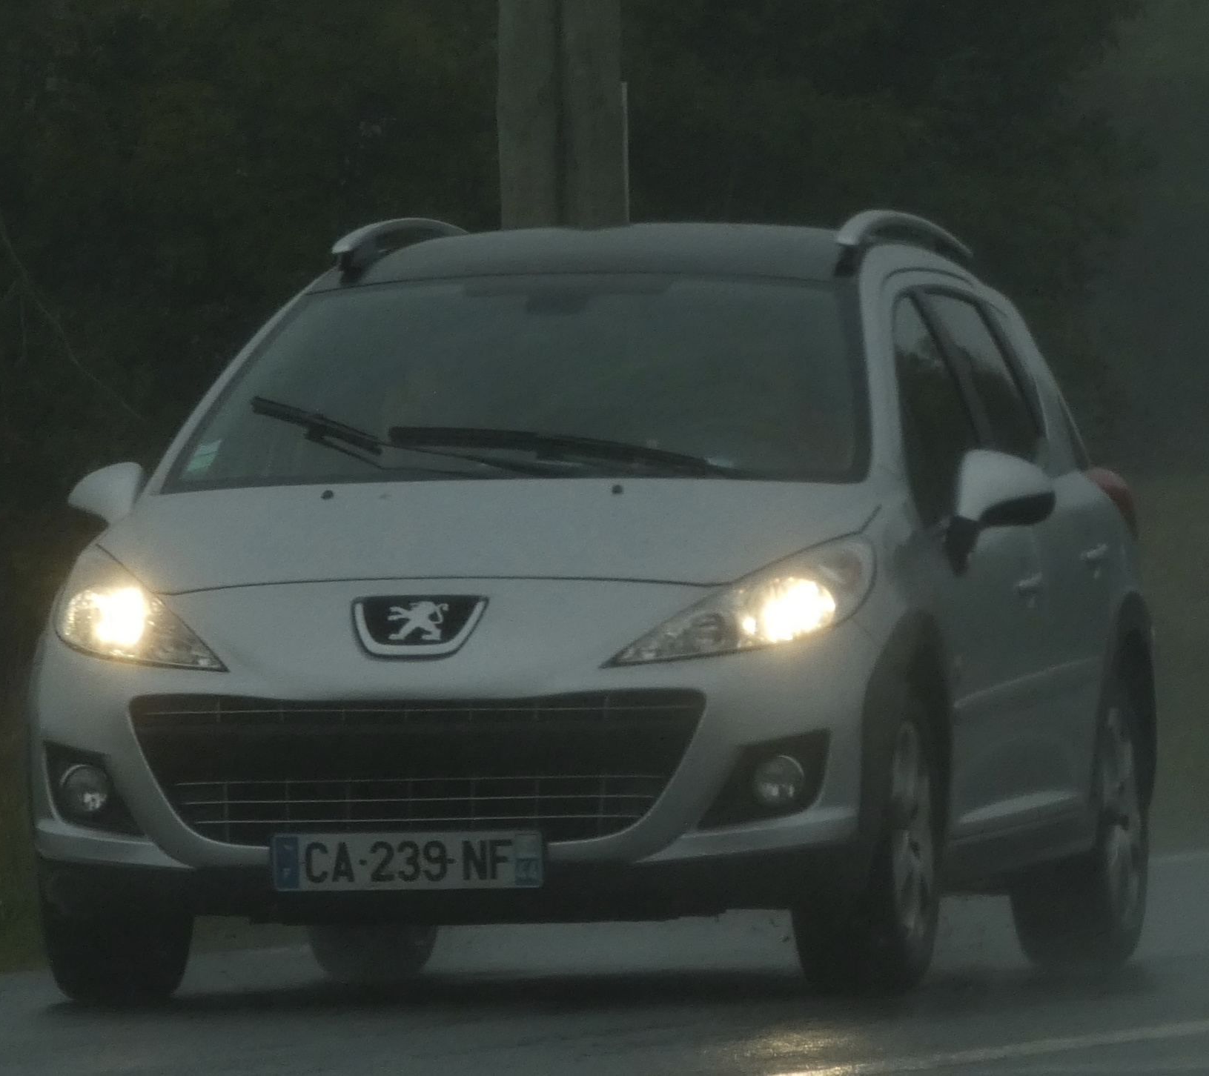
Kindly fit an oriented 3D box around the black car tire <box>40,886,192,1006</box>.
[{"bbox_3d":[-0.945,0.598,24.291,0.205,0.615,0.615,-1,-1,11],"label":"black car tire"}]

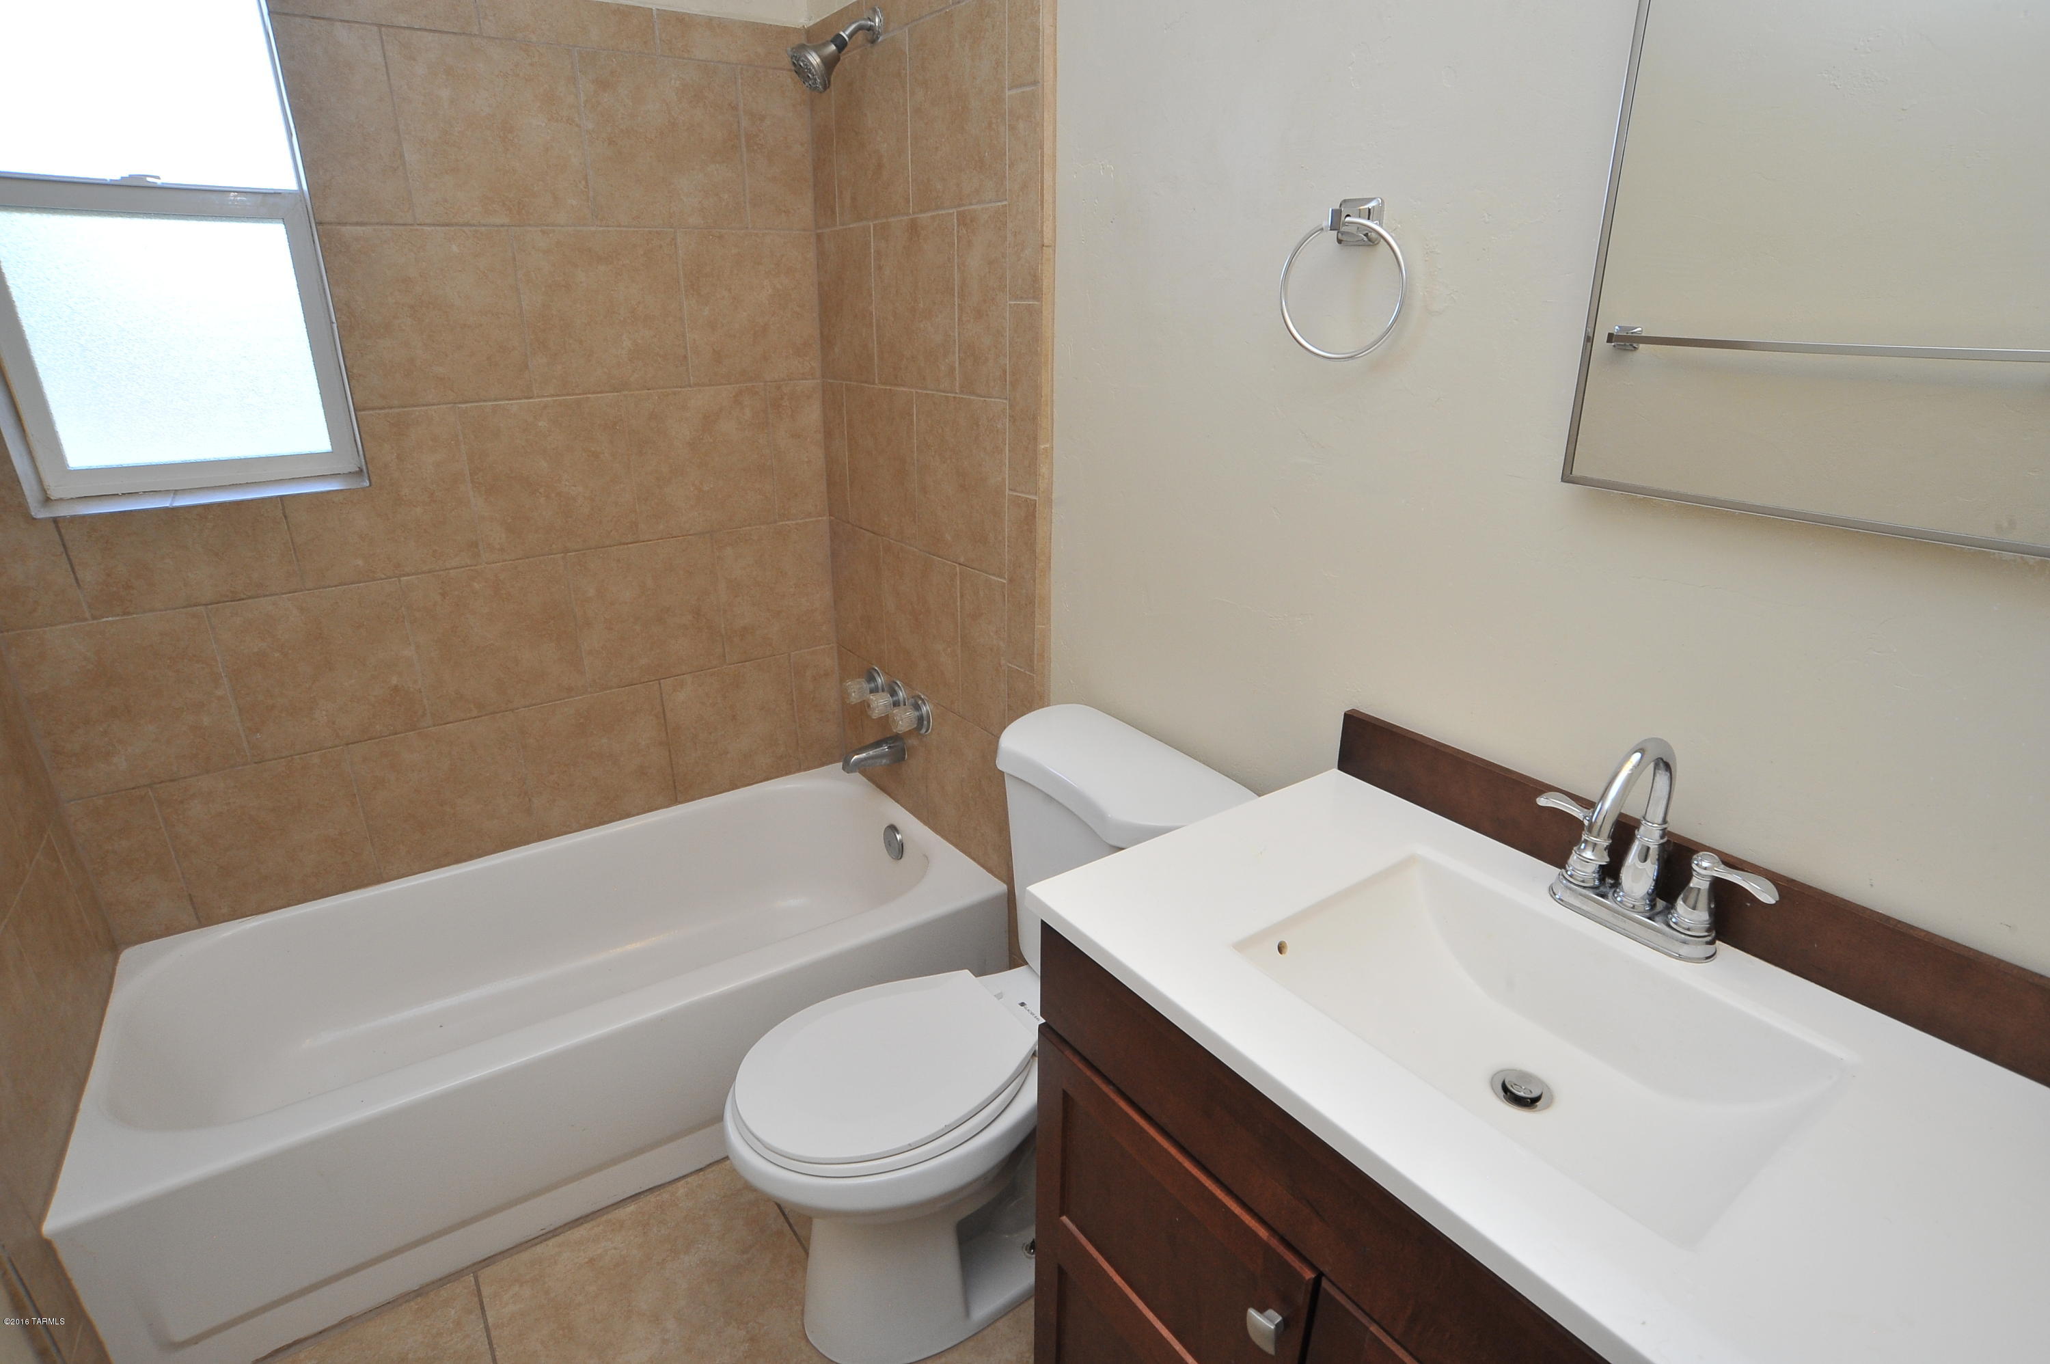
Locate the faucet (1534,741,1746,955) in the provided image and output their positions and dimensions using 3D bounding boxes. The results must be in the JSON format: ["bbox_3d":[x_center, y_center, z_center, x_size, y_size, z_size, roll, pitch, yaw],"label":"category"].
[{"bbox_3d":[0.555,0.145,0.940,0.139,0.207,0.222,-15,26,-33],"label":"faucet"}]

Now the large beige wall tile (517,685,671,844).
[{"bbox_3d":[-0.922,0.164,2.226,0.305,0.298,0.010,-14,24,-33],"label":"large beige wall tile"}]

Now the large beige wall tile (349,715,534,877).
[{"bbox_3d":[-1.168,0.222,2.095,0.300,0.298,0.010,-15,26,-33],"label":"large beige wall tile"}]

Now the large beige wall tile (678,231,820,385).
[{"bbox_3d":[-0.574,-0.780,2.151,0.287,0.304,0.010,-14,25,-33],"label":"large beige wall tile"}]

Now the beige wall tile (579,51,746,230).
[{"bbox_3d":[-0.686,-1.029,1.971,0.304,0.304,0.010,-14,25,-33],"label":"beige wall tile"}]

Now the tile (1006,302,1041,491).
[{"bbox_3d":[0.001,-0.460,1.675,0.010,0.306,0.084,-14,24,-33],"label":"tile"}]

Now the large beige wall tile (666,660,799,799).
[{"bbox_3d":[-0.681,0.100,2.419,0.299,0.312,0.010,-15,26,-33],"label":"large beige wall tile"}]

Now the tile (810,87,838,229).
[{"bbox_3d":[-0.407,-1.075,2.068,0.010,0.306,0.126,-14,24,-33],"label":"tile"}]

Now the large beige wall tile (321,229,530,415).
[{"bbox_3d":[-1.059,-0.657,1.829,0.300,0.304,0.010,-14,25,-33],"label":"large beige wall tile"}]

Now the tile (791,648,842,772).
[{"bbox_3d":[-0.505,0.056,2.536,0.125,0.319,0.010,-15,26,-33],"label":"tile"}]

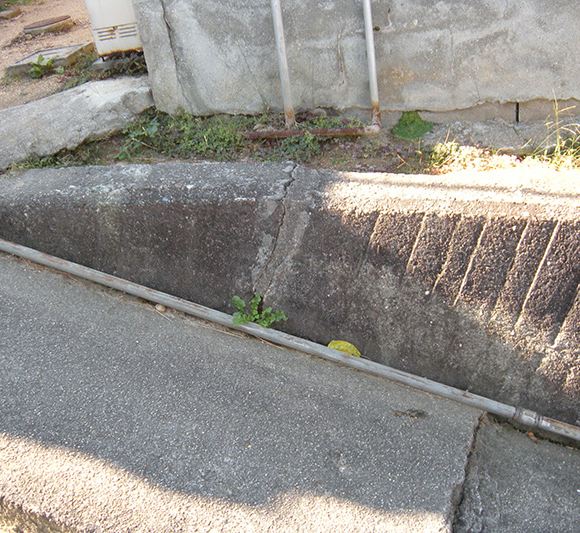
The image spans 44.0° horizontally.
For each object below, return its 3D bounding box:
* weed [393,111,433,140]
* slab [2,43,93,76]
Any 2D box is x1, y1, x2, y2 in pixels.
[{"bbox_3d":[0.504,-0.579,2.950,0.160,0.100,0.100,1,27,19],"label":"weed"},{"bbox_3d":[-1.408,-1.228,4.250,0.385,0.065,0.385,-3,26,12],"label":"slab"}]

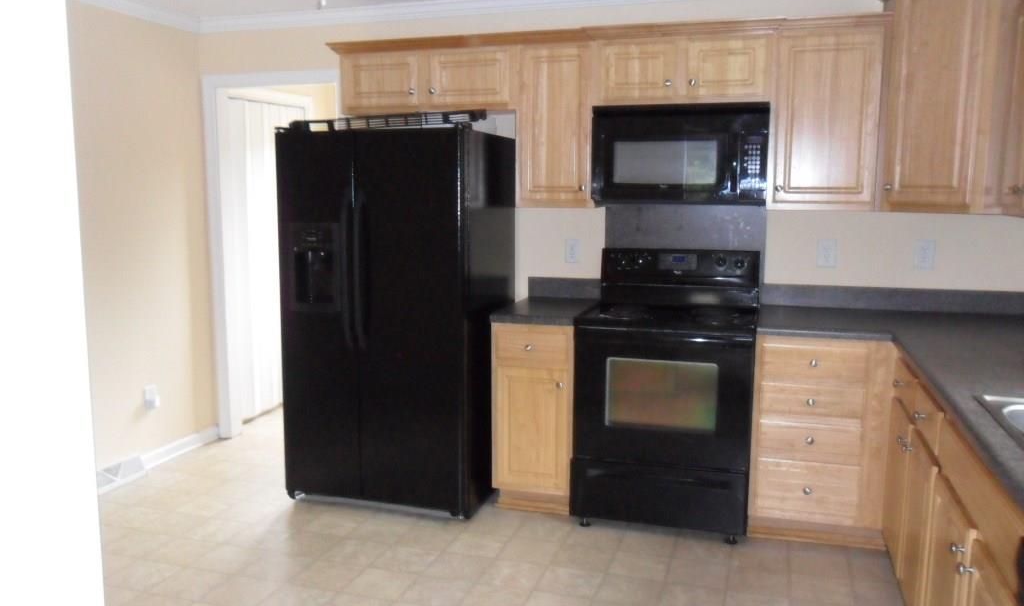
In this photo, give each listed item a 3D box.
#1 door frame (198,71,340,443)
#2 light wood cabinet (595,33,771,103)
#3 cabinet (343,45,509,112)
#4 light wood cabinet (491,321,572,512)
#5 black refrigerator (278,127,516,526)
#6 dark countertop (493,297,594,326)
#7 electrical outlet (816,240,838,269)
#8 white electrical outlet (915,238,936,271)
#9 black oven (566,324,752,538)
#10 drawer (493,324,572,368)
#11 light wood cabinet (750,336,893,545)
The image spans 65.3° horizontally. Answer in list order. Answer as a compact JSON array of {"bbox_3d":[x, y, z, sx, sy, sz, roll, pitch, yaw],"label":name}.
[{"bbox_3d":[-1.305,-0.231,4.620,0.915,2.130,0.130,2,8,17],"label":"door frame"},{"bbox_3d":[0.770,-1.041,3.621,0.776,0.307,0.327,2,8,17],"label":"light wood cabinet"},{"bbox_3d":[-0.369,-1.085,3.965,0.905,0.305,0.327,2,8,17],"label":"cabinet"},{"bbox_3d":[0.177,0.493,3.858,0.372,0.880,0.628,2,8,17],"label":"light wood cabinet"},{"bbox_3d":[-0.529,0.047,3.893,0.904,1.754,0.794,2,8,17],"label":"black refrigerator"},{"bbox_3d":[0.174,0.039,3.784,0.372,0.038,0.649,2,8,17],"label":"dark countertop"},{"bbox_3d":[1.457,-0.227,3.688,0.077,0.118,0.010,2,9,18],"label":"electrical outlet"},{"bbox_3d":[1.861,-0.213,3.595,0.086,0.129,0.014,2,8,17],"label":"white electrical outlet"},{"bbox_3d":[0.711,0.480,3.661,0.750,0.950,0.695,2,8,17],"label":"black oven"},{"bbox_3d":[0.156,0.168,3.735,0.353,0.190,0.480,2,8,17],"label":"drawer"},{"bbox_3d":[1.329,0.541,3.511,0.514,0.880,0.628,2,8,17],"label":"light wood cabinet"}]

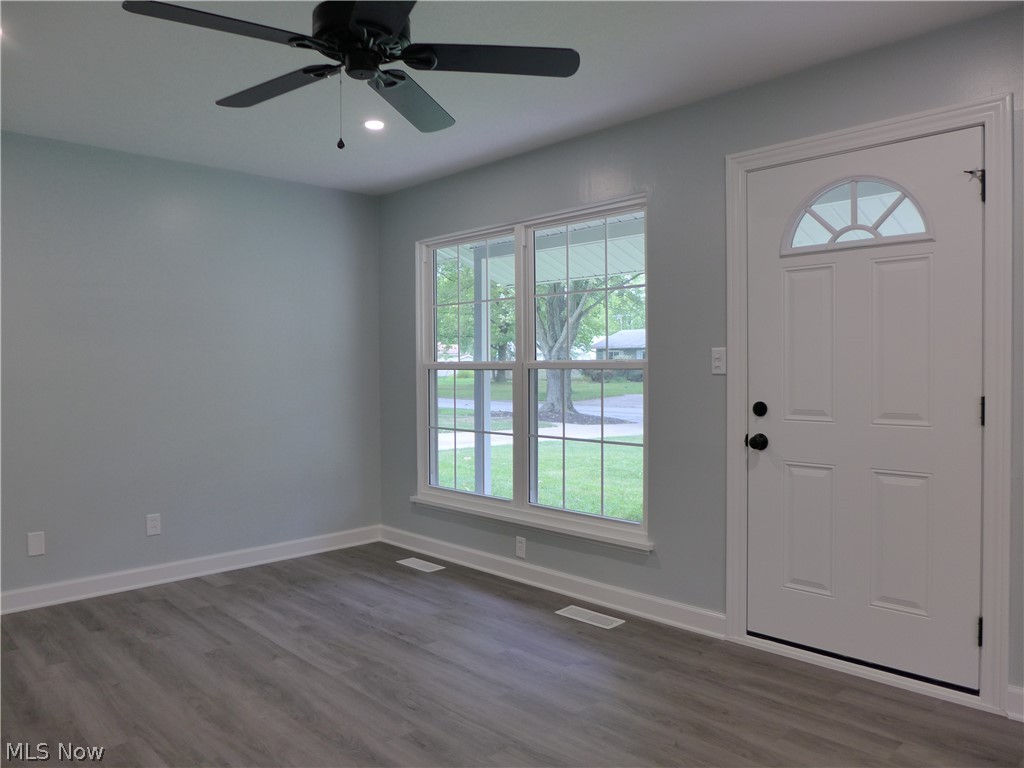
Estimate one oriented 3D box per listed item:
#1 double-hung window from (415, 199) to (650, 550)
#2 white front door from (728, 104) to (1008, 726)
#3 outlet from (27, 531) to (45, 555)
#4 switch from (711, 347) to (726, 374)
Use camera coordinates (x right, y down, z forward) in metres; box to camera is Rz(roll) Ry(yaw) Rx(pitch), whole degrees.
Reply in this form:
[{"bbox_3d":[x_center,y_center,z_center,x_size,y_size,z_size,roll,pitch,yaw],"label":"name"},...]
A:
[{"bbox_3d":[0.035,-0.064,4.179,1.848,1.770,0.120,1,1,44],"label":"double-hung window"},{"bbox_3d":[1.382,0.076,2.880,1.073,2.189,0.120,1,1,44],"label":"white front door"},{"bbox_3d":[-2.465,0.832,3.684,0.080,0.122,0.012,-1,1,-45],"label":"outlet"},{"bbox_3d":[0.948,-0.103,3.245,0.075,0.122,0.012,1,1,44],"label":"switch"}]

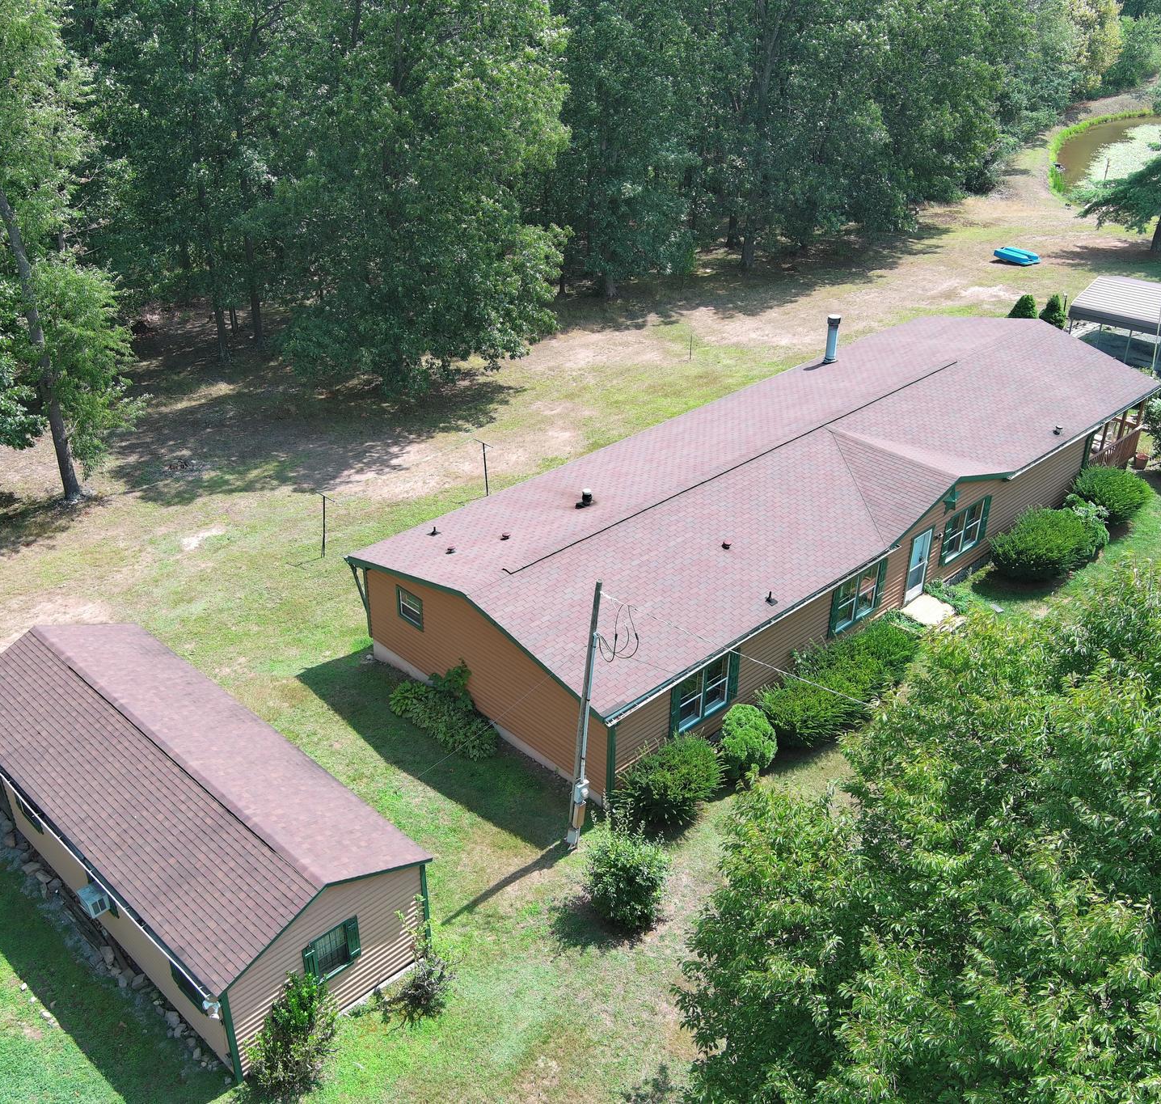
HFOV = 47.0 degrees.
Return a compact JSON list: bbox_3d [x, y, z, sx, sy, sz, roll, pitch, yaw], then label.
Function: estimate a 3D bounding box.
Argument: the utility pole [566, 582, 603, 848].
[{"bbox_3d":[0.121,3.305,25.703,0.300,6.442,0.300,-23,40,-38],"label":"utility pole"}]

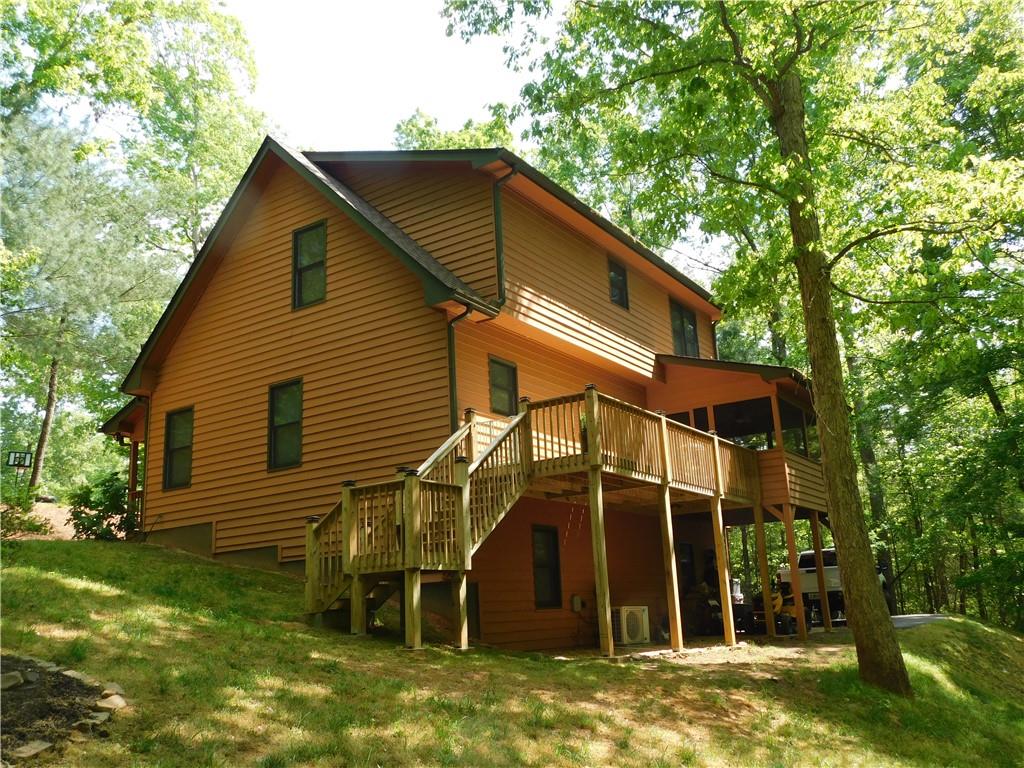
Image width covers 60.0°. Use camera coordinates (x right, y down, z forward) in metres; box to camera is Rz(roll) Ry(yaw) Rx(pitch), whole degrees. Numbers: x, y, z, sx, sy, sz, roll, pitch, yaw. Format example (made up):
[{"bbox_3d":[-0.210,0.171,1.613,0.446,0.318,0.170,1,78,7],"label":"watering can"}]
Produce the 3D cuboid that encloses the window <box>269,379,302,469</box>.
[{"bbox_3d":[-4.161,0.758,16.285,0.890,1.646,0.100,-12,-17,32],"label":"window"}]

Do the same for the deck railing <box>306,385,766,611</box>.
[{"bbox_3d":[1.261,2.177,15.391,2.950,3.072,10.166,-12,-17,32],"label":"deck railing"}]

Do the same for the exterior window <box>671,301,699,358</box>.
[{"bbox_3d":[4.355,-1.242,22.260,0.100,1.569,1.657,-12,-17,32],"label":"exterior window"}]

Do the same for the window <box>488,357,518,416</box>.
[{"bbox_3d":[-0.134,0.049,15.696,0.100,1.022,0.884,-12,-17,32],"label":"window"}]

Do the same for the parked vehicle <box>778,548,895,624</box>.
[{"bbox_3d":[9.300,5.810,25.479,2.050,1.980,5.900,-10,-16,26],"label":"parked vehicle"}]

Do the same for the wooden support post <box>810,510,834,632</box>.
[{"bbox_3d":[6.866,4.126,19.768,0.145,2.619,0.145,-12,-17,32],"label":"wooden support post"}]

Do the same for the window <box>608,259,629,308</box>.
[{"bbox_3d":[2.343,-2.186,19.410,0.100,1.094,0.884,-12,-17,32],"label":"window"}]

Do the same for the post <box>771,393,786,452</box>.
[{"bbox_3d":[5.683,0.816,19.030,0.145,1.293,0.145,-12,-17,32],"label":"post"}]

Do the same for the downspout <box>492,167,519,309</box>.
[{"bbox_3d":[-0.035,-2.544,15.364,0.442,2.475,0.122,-12,-17,32],"label":"downspout"}]

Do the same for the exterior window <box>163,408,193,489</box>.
[{"bbox_3d":[-6.730,1.311,17.915,0.893,1.635,0.100,-12,-17,32],"label":"exterior window"}]

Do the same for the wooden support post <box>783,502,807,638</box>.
[{"bbox_3d":[5.835,3.825,18.246,0.145,2.702,0.145,-12,-17,32],"label":"wooden support post"}]

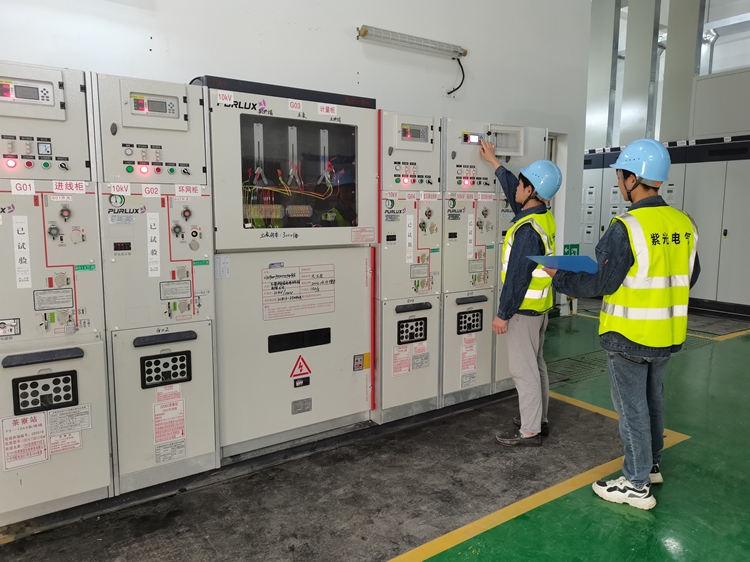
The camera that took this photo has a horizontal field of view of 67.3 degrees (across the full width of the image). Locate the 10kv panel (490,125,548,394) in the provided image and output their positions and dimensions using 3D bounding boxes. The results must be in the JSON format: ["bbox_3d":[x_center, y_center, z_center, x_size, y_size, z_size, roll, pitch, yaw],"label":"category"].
[{"bbox_3d":[0.808,-0.185,4.492,0.505,1.920,0.900,-5,8,-35],"label":"10kv panel"}]

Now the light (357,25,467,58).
[{"bbox_3d":[0.416,-2.337,5.569,1.323,0.130,0.140,-5,9,-35],"label":"light"}]

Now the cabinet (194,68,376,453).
[{"bbox_3d":[-0.651,-0.084,3.554,1.054,2.025,0.900,-5,9,-35],"label":"cabinet"}]

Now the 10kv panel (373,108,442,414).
[{"bbox_3d":[0.005,-0.111,3.982,0.511,1.970,0.850,-5,9,-35],"label":"10kv panel"}]

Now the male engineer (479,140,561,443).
[{"bbox_3d":[0.850,0.024,3.610,0.710,1.890,0.490,6,9,39],"label":"male engineer"}]

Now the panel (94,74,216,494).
[{"bbox_3d":[-1.278,0.002,3.093,0.511,1.970,0.850,-5,9,-35],"label":"panel"}]

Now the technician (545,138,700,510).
[{"bbox_3d":[1.248,0.187,2.871,0.540,1.745,0.580,-6,9,-42],"label":"technician"}]

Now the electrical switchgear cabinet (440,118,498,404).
[{"bbox_3d":[0.423,-0.148,4.272,0.511,1.970,0.850,-5,9,-35],"label":"electrical switchgear cabinet"}]

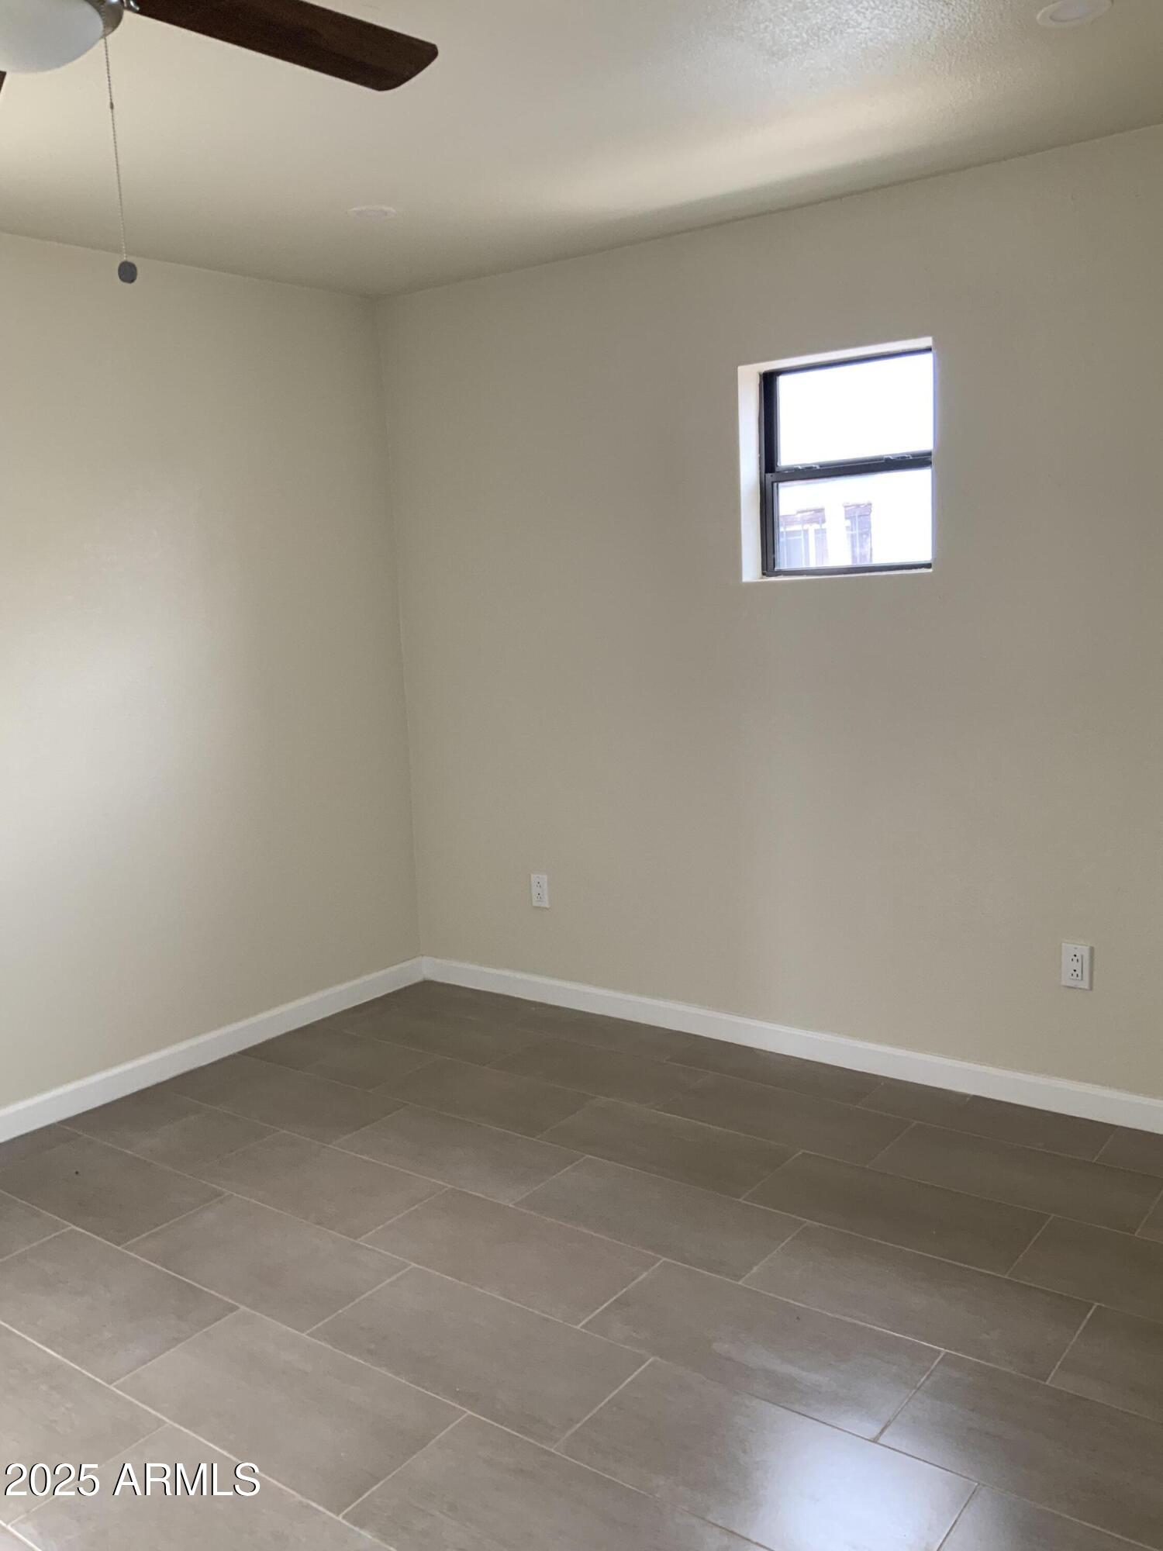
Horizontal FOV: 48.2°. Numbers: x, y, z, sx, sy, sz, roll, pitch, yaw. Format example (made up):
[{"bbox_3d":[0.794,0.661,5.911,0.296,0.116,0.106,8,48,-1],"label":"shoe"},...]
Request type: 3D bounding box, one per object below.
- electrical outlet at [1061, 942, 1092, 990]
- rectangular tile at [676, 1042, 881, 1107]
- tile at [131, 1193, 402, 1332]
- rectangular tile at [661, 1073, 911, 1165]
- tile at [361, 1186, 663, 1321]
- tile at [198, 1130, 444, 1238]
[{"bbox_3d":[1.269,0.490,3.329,0.070,0.114,0.008,4,11,37],"label":"electrical outlet"},{"bbox_3d":[0.569,0.857,3.764,0.611,0.010,0.238,4,11,37],"label":"rectangular tile"},{"bbox_3d":[-0.693,1.055,2.840,0.611,0.010,0.306,4,11,37],"label":"tile"},{"bbox_3d":[0.536,0.909,3.444,0.610,0.010,0.304,4,11,36],"label":"rectangular tile"},{"bbox_3d":[-0.159,1.037,2.825,0.610,0.010,0.304,4,11,36],"label":"tile"},{"bbox_3d":[-0.651,1.000,3.188,0.610,0.010,0.304,4,11,36],"label":"tile"}]

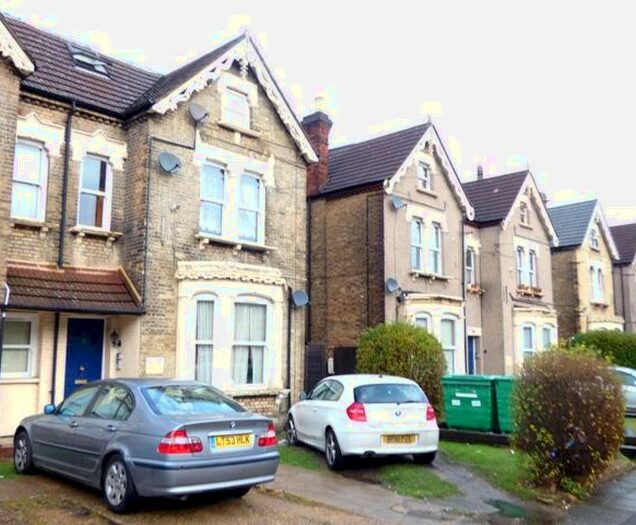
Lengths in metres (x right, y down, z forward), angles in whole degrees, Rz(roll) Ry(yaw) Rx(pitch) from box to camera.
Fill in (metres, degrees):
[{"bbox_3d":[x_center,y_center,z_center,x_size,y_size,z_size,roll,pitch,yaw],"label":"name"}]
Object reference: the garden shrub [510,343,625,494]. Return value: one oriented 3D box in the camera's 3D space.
[{"bbox_3d":[3.356,2.063,8.400,1.500,1.860,1.480,-8,-11,43],"label":"garden shrub"}]

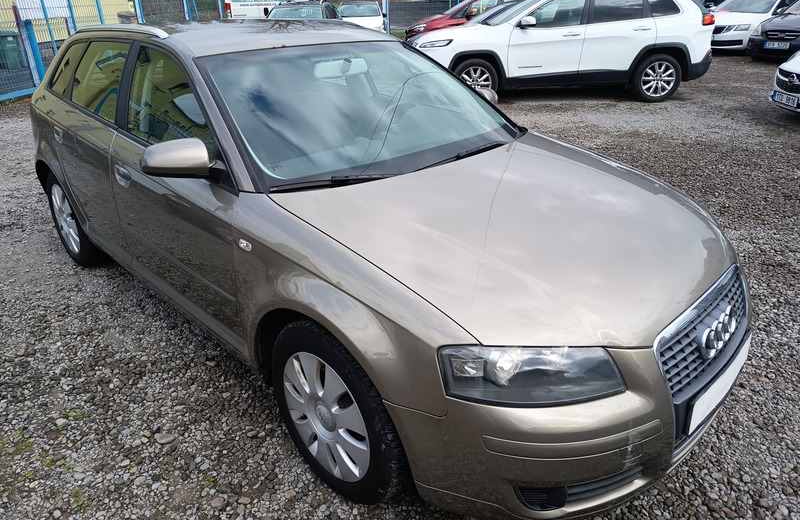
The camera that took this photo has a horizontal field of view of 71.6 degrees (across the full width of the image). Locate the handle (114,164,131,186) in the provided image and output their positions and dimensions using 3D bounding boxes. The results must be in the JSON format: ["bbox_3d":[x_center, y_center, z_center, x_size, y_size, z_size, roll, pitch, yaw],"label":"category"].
[{"bbox_3d":[-1.173,-0.357,2.365,0.185,0.066,0.055,22,33,40],"label":"handle"}]

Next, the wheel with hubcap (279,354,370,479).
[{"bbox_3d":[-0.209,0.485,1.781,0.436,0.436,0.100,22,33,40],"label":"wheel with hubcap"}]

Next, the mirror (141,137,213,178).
[{"bbox_3d":[-0.743,-0.340,1.872,0.140,0.148,0.235,22,33,40],"label":"mirror"}]

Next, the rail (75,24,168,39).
[{"bbox_3d":[-1.418,-1.139,2.745,0.050,0.060,1.310,-22,32,-38],"label":"rail"}]

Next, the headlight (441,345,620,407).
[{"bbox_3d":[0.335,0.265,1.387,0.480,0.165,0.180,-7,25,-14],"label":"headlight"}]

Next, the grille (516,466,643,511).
[{"bbox_3d":[0.498,0.617,1.554,0.400,0.095,0.085,-7,25,-14],"label":"grille"}]

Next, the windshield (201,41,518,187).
[{"bbox_3d":[-0.128,-0.708,2.404,1.460,0.115,0.840,-23,63,-40],"label":"windshield"}]

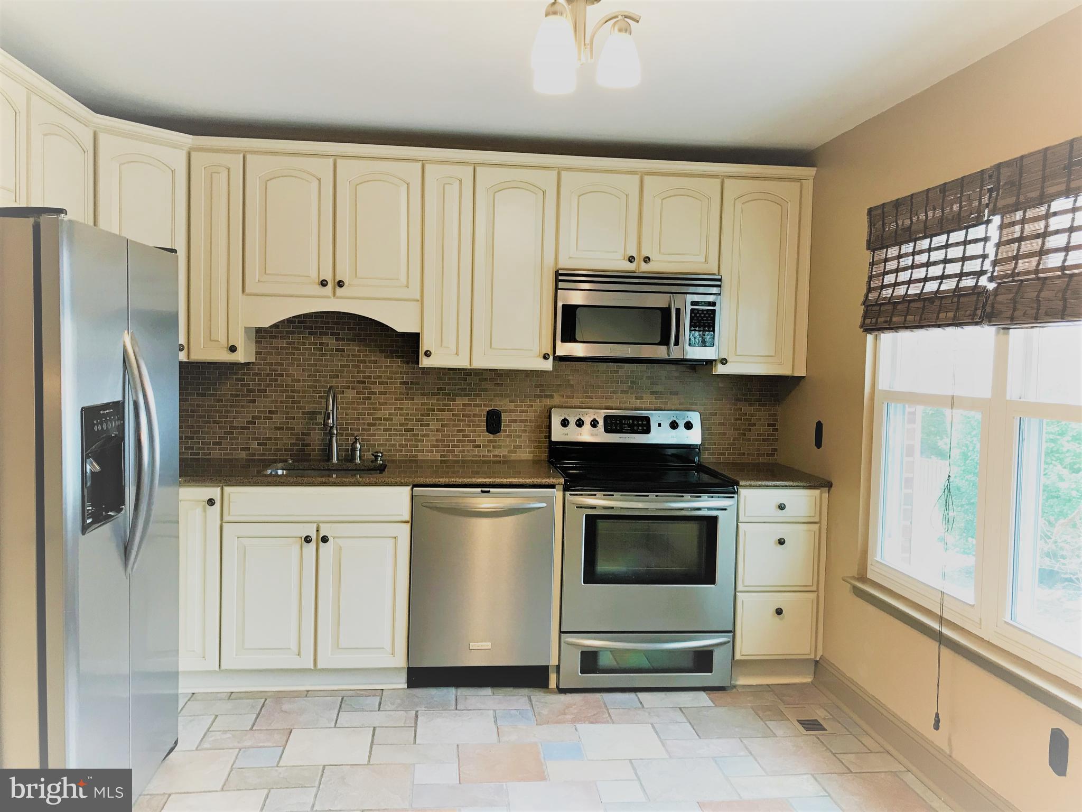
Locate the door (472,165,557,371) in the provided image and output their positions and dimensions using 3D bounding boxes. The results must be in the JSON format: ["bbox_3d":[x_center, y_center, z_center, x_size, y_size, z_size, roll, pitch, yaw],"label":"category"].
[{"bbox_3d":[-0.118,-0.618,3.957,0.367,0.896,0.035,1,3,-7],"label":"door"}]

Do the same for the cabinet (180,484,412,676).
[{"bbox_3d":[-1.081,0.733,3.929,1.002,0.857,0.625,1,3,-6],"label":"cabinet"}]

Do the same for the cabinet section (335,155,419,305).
[{"bbox_3d":[-0.720,-0.775,3.879,0.367,0.605,0.025,1,3,-7],"label":"cabinet section"}]

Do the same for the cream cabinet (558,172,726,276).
[{"bbox_3d":[0.437,-0.843,4.160,0.767,0.457,0.318,1,3,-7],"label":"cream cabinet"}]

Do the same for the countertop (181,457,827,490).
[{"bbox_3d":[-0.297,0.301,3.977,3.101,0.036,0.631,1,3,-7],"label":"countertop"}]

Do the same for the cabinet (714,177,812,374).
[{"bbox_3d":[1.022,-0.611,4.258,0.444,0.916,0.325,1,3,-7],"label":"cabinet"}]

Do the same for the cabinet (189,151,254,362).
[{"bbox_3d":[-1.430,-0.654,3.966,0.227,0.905,0.323,1,3,-6],"label":"cabinet"}]

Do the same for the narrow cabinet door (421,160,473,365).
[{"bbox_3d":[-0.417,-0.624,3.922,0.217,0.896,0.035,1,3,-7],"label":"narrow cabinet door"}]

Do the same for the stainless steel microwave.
[{"bbox_3d":[0.426,-0.413,4.143,0.759,0.410,0.410,1,3,-6],"label":"stainless steel microwave"}]

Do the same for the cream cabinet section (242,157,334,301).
[{"bbox_3d":[-1.101,-0.782,3.834,0.369,0.605,0.025,1,3,-7],"label":"cream cabinet section"}]

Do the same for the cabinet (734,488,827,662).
[{"bbox_3d":[1.016,0.730,4.165,0.413,0.783,0.612,1,3,-7],"label":"cabinet"}]

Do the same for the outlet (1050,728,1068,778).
[{"bbox_3d":[1.426,0.958,2.416,0.008,0.130,0.074,1,3,-6],"label":"outlet"}]

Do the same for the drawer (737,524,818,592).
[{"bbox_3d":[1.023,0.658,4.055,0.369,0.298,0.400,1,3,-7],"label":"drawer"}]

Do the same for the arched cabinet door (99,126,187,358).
[{"bbox_3d":[-1.655,-0.640,3.635,0.025,0.896,0.367,4,4,38],"label":"arched cabinet door"}]

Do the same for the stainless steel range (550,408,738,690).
[{"bbox_3d":[0.434,0.634,4.051,0.760,1.200,0.690,1,3,-6],"label":"stainless steel range"}]

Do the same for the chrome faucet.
[{"bbox_3d":[-0.966,0.091,4.030,0.058,0.365,0.250,1,3,-6],"label":"chrome faucet"}]

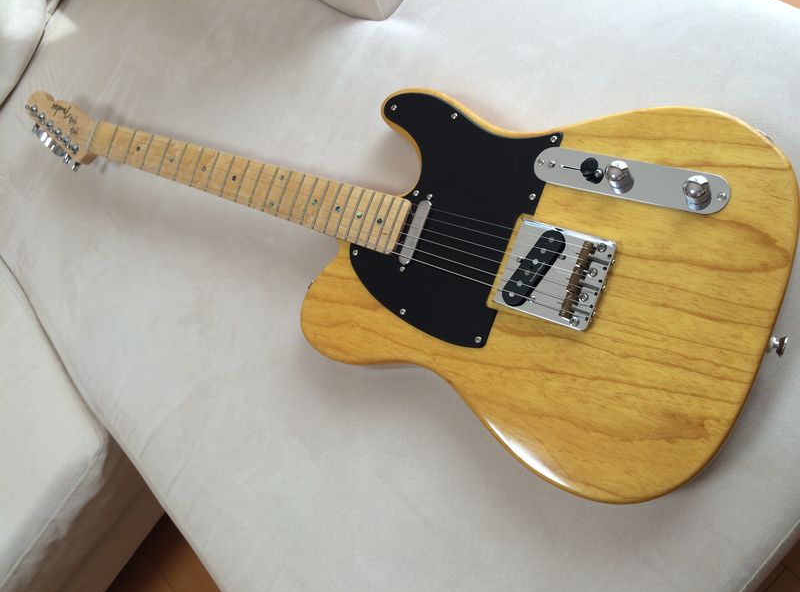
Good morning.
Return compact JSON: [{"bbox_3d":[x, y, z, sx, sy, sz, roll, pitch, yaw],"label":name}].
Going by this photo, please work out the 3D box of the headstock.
[{"bbox_3d":[-0.463,-0.227,0.924,0.165,0.034,0.092,20,90,27],"label":"headstock"}]

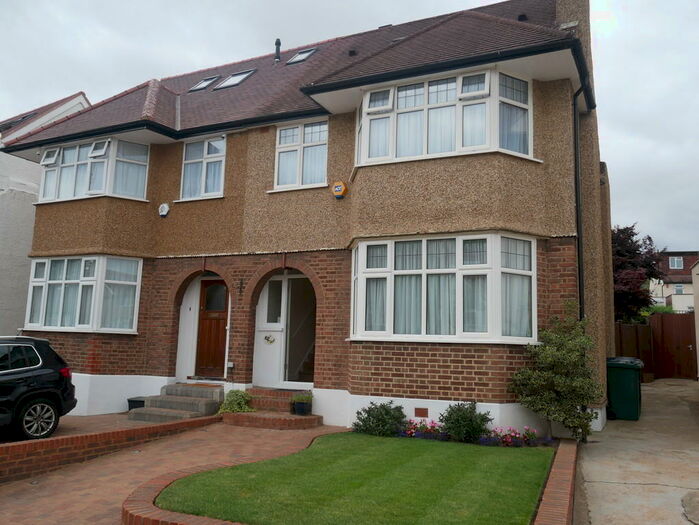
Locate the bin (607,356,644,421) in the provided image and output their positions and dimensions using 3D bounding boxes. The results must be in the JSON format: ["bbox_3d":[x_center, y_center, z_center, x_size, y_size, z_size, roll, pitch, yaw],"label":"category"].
[{"bbox_3d":[4.855,2.235,10.811,0.710,1.070,0.580,-2,-9,25],"label":"bin"}]

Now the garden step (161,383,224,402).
[{"bbox_3d":[-3.025,2.485,11.650,1.380,0.205,0.380,-2,-10,26],"label":"garden step"}]

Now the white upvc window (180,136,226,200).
[{"bbox_3d":[-2.859,-1.821,11.864,1.050,1.230,0.120,-2,-9,25],"label":"white upvc window"}]

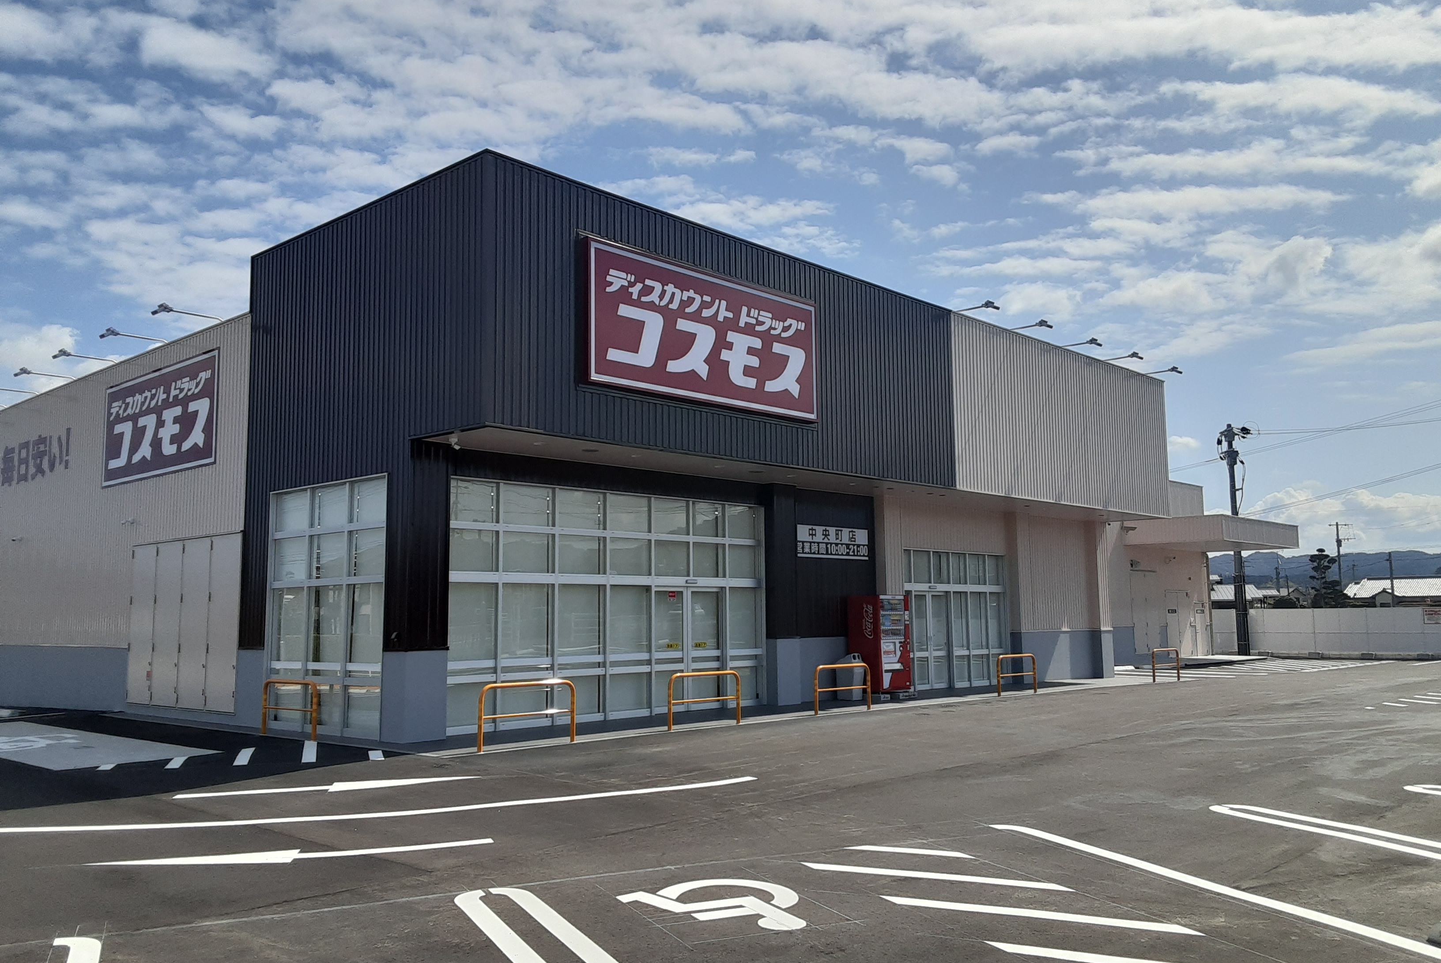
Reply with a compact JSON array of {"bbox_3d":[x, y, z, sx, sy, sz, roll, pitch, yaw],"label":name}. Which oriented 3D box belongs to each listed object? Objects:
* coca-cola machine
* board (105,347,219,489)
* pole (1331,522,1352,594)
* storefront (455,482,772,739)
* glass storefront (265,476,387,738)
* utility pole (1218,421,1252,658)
[{"bbox_3d":[3.049,3.103,21.375,0.727,1.853,0.980,-7,-9,43],"label":"coca-cola machine"},{"bbox_3d":[-10.070,-1.056,20.018,5.121,1.970,0.091,-7,-9,43],"label":"board"},{"bbox_3d":[56.870,8.558,102.447,1.900,9.650,0.600,-7,-9,43],"label":"pole"},{"bbox_3d":[-1.424,1.892,17.379,0.152,3.429,6.484,-7,-9,43],"label":"storefront"},{"bbox_3d":[-5.412,1.715,15.435,3.252,3.384,0.152,-7,-9,43],"label":"glass storefront"},{"bbox_3d":[18.272,2.135,39.518,0.900,8.411,0.700,-7,-9,43],"label":"utility pole"}]

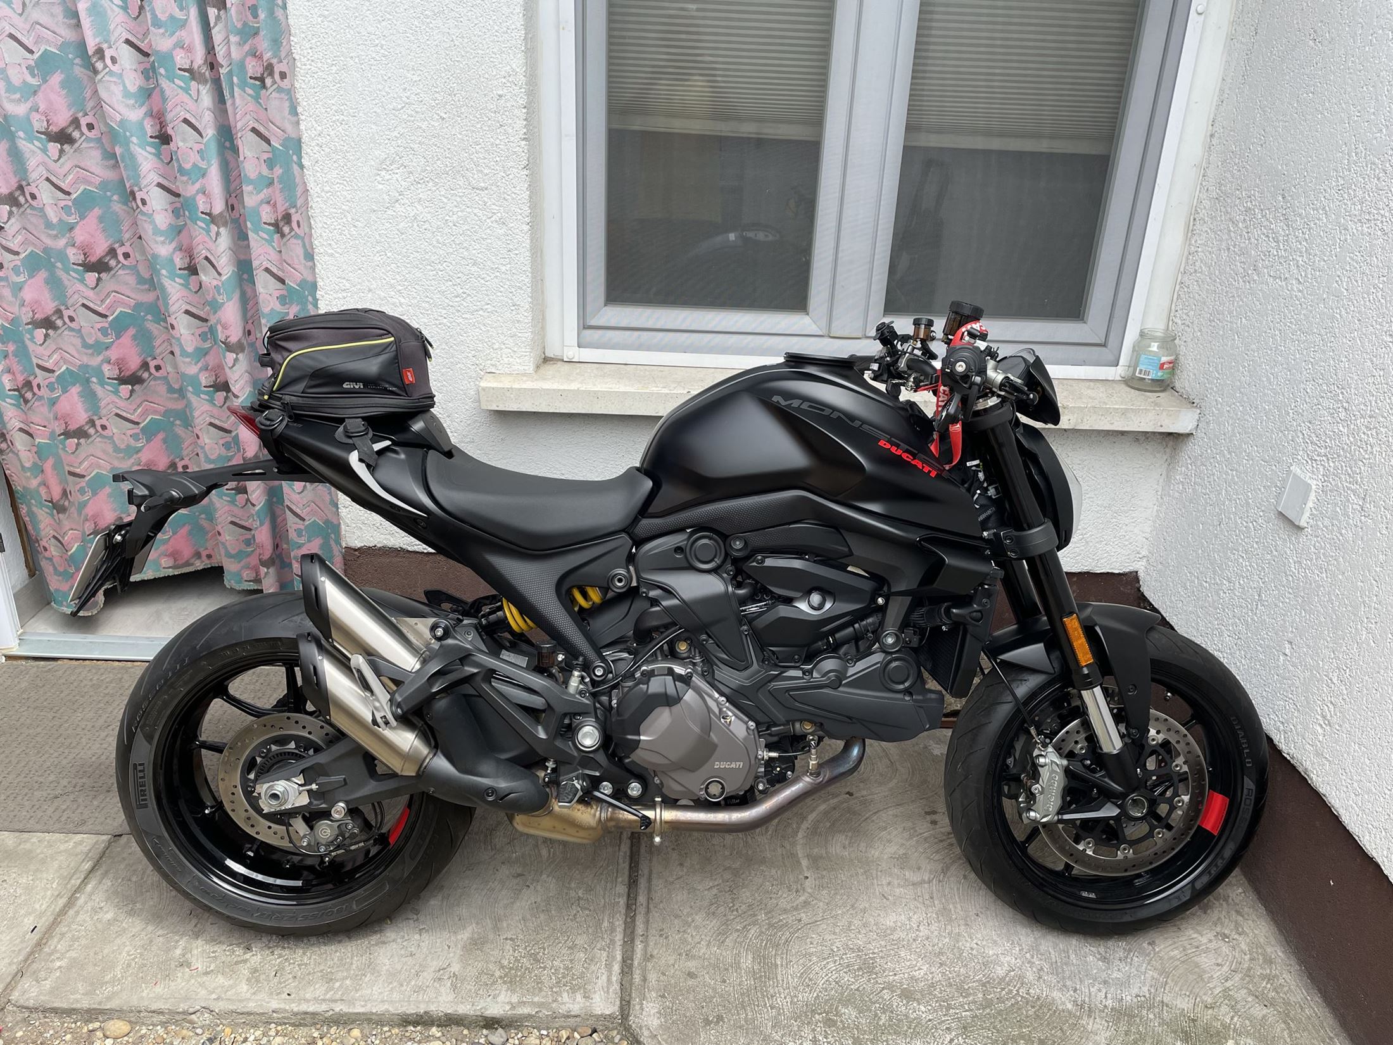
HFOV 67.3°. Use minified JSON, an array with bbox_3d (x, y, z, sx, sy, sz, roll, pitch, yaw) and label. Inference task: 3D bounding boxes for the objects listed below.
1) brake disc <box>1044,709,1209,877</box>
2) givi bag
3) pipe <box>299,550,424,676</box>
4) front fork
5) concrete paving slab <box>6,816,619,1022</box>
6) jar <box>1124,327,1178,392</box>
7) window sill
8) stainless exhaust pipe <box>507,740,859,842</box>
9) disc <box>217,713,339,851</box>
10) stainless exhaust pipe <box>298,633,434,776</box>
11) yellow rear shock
[{"bbox_3d":[0.780,0.493,1.926,0.320,0.320,0.022,2,5,-1],"label":"brake disc"},{"bbox_3d":[-0.575,-0.273,1.764,0.265,0.180,0.215,1,10,-4],"label":"givi bag"},{"bbox_3d":[-0.531,0.169,1.674,0.285,0.105,0.095,40,5,-10],"label":"pipe"},{"bbox_3d":[0.640,0.125,1.923,0.100,0.760,0.270,-23,11,0],"label":"front fork"},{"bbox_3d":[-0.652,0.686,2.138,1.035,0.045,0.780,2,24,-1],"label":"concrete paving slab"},{"bbox_3d":[1.101,-0.392,2.528,0.100,0.136,0.100,2,24,-1],"label":"jar"},{"bbox_3d":[0.329,-0.300,2.489,1.645,0.056,0.215,2,24,-1],"label":"window sill"},{"bbox_3d":[-0.011,0.479,1.879,0.640,0.195,0.150,1,10,-4],"label":"stainless exhaust pipe"},{"bbox_3d":[-0.692,0.443,1.796,0.245,0.245,0.018,0,10,-5],"label":"disc"},{"bbox_3d":[-0.543,0.298,1.694,0.290,0.100,0.095,40,5,-10],"label":"stainless exhaust pipe"},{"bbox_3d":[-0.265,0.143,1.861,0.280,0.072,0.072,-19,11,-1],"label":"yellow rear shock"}]

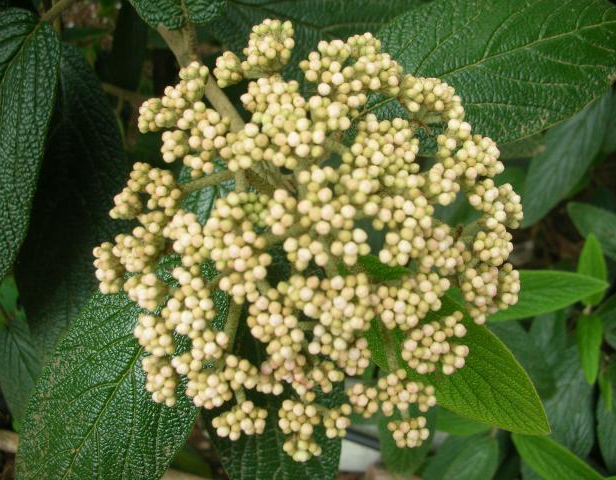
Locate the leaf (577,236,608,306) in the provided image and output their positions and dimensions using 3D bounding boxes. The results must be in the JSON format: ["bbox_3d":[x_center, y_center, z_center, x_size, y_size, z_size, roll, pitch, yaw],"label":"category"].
[{"bbox_3d":[0.180,0.019,0.410,0.021,0.048,0.011,2,7,15],"label":"leaf"}]

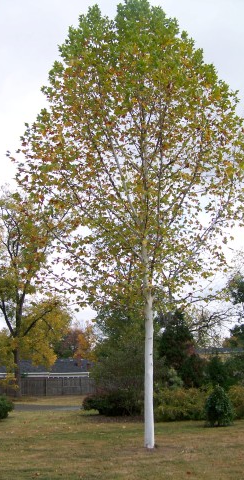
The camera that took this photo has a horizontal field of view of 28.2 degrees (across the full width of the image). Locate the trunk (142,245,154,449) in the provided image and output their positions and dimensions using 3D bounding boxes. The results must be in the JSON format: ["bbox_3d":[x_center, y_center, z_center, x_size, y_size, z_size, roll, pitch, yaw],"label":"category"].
[{"bbox_3d":[0.737,2.852,13.763,0.270,5.614,0.270,0,-17,0],"label":"trunk"}]

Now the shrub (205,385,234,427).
[{"bbox_3d":[4.037,6.838,20.092,1.120,1.600,1.100,0,-17,0],"label":"shrub"}]

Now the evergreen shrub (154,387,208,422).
[{"bbox_3d":[2.890,7.810,23.185,2.500,1.508,1.800,0,-17,0],"label":"evergreen shrub"}]

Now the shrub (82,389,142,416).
[{"bbox_3d":[-0.498,8.536,25.420,3.085,1.398,2.300,0,-17,0],"label":"shrub"}]

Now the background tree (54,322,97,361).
[{"bbox_3d":[-6.994,17.690,72.991,6.200,10.492,6.000,0,-17,0],"label":"background tree"}]

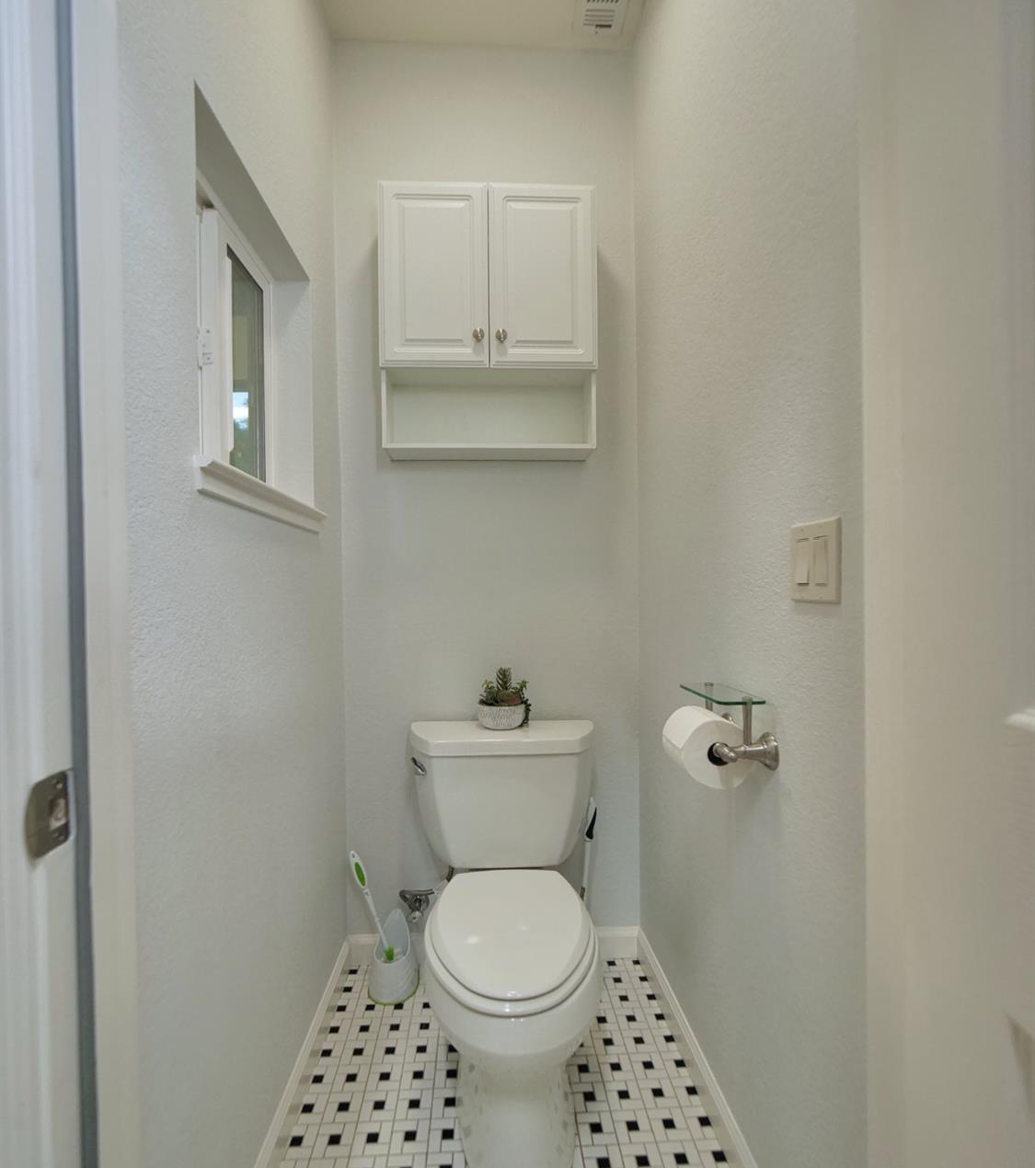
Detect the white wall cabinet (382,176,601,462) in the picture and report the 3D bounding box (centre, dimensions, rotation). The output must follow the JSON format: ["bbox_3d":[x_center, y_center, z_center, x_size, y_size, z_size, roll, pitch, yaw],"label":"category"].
[{"bbox_3d":[-0.082,-0.741,1.623,0.597,0.735,0.172,0,-1,-3],"label":"white wall cabinet"}]

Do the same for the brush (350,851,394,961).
[{"bbox_3d":[-0.417,0.946,1.596,0.065,0.369,0.065,-21,-8,-3],"label":"brush"}]

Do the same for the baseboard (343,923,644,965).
[{"bbox_3d":[-0.067,1.090,1.675,0.889,0.093,0.014,0,-1,-3],"label":"baseboard"}]

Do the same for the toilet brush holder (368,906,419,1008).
[{"bbox_3d":[-0.349,1.047,1.570,0.140,0.180,0.135,0,-1,9],"label":"toilet brush holder"}]

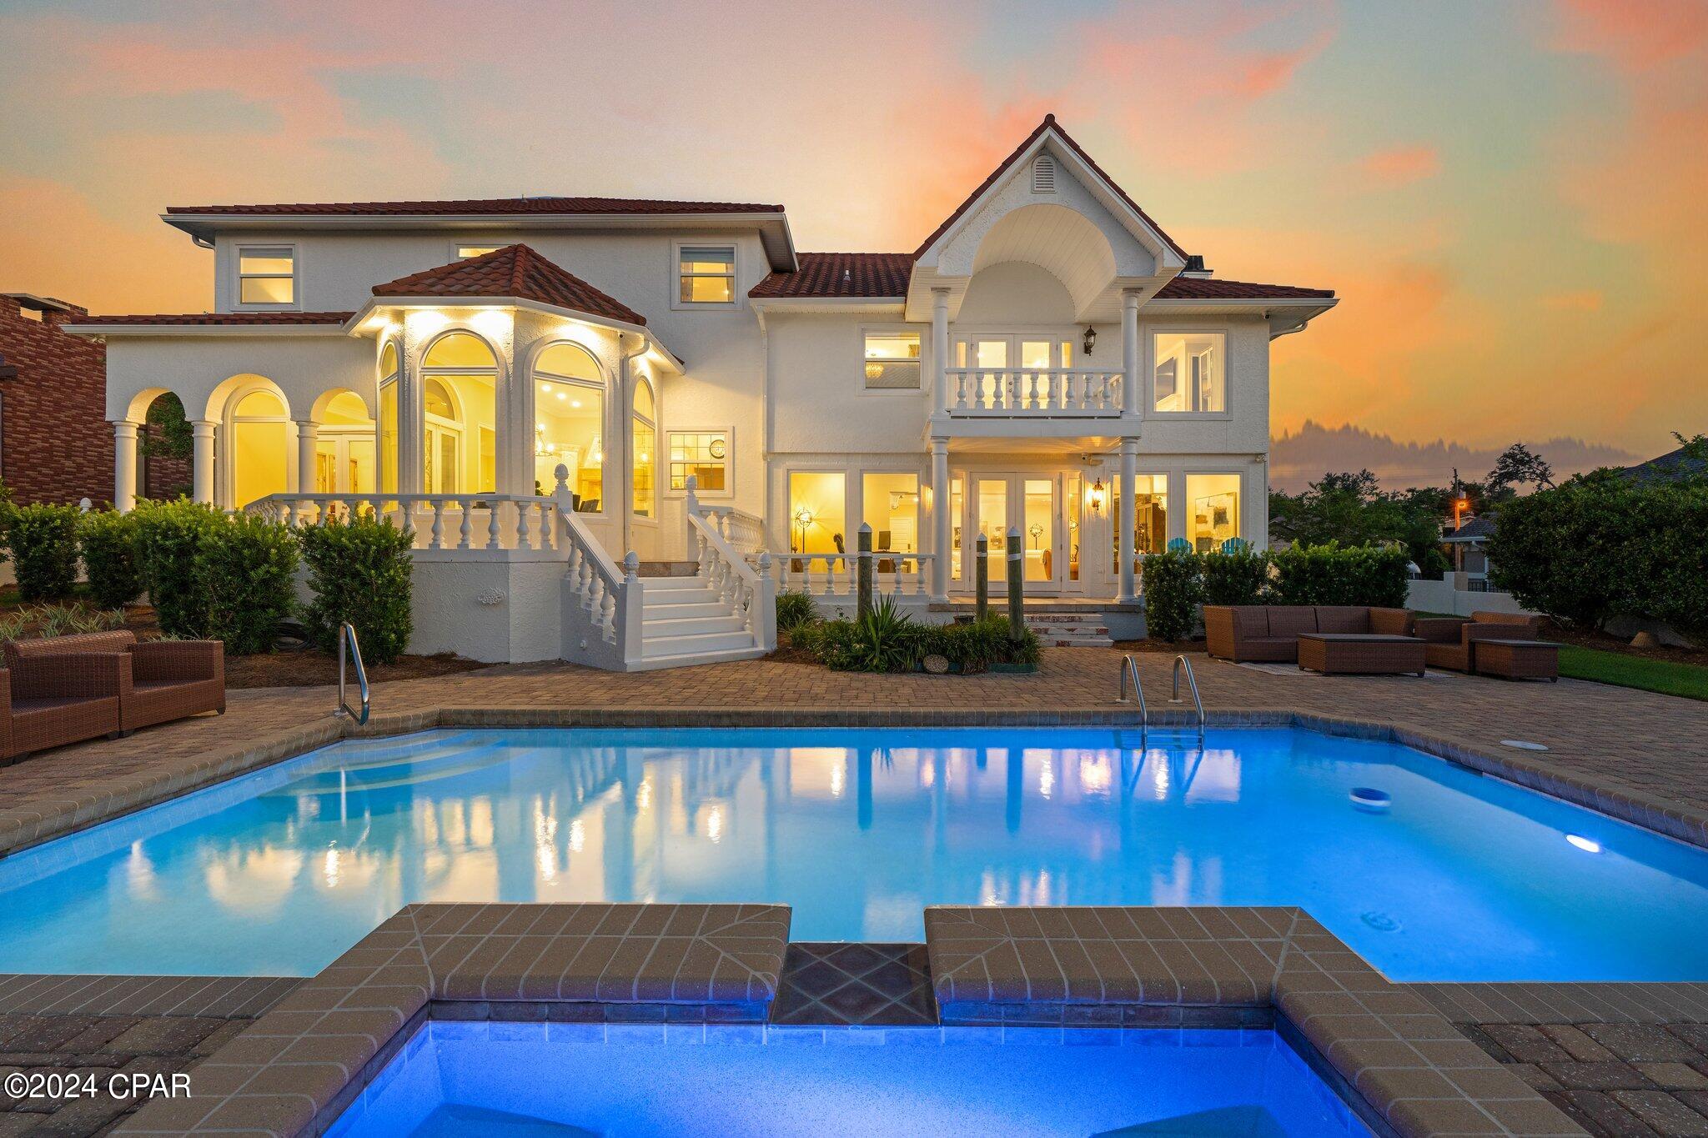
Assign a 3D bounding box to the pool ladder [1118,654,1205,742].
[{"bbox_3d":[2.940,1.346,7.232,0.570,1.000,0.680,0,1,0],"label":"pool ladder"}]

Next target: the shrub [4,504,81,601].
[{"bbox_3d":[-14.200,-0.287,13.298,1.280,1.680,1.250,0,1,0],"label":"shrub"}]

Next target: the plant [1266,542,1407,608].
[{"bbox_3d":[8.300,0.416,13.004,2.200,1.680,1.100,0,1,0],"label":"plant"}]

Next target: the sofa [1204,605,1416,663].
[{"bbox_3d":[6.240,0.907,10.528,2.270,0.740,0.870,0,1,4],"label":"sofa"}]

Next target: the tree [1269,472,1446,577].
[{"bbox_3d":[24.000,-1.717,35.986,8.000,5.600,6.500,0,1,0],"label":"tree"}]

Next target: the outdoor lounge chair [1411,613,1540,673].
[{"bbox_3d":[7.980,0.914,9.728,0.900,0.730,1.020,0,1,5],"label":"outdoor lounge chair"}]

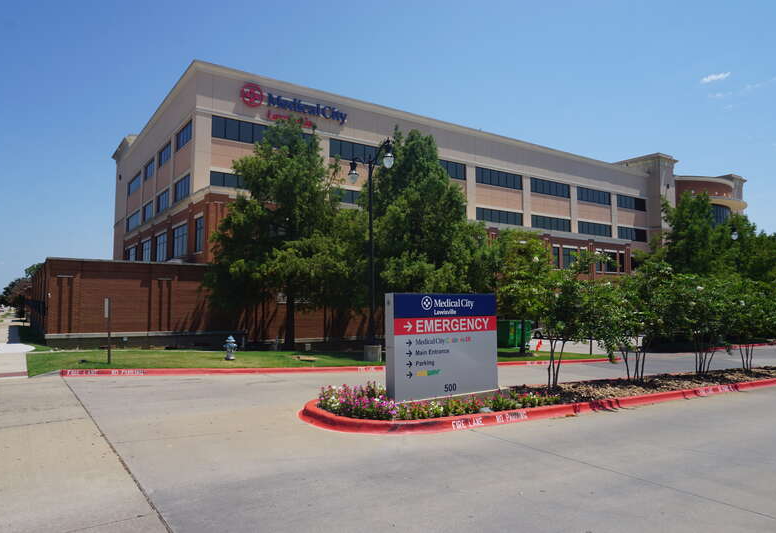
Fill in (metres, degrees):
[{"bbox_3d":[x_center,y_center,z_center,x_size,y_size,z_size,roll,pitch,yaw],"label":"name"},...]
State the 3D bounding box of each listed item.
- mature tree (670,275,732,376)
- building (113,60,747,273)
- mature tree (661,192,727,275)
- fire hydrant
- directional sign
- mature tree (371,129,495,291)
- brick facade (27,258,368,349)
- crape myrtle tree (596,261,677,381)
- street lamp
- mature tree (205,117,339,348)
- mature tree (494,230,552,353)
[{"bbox_3d":[8.929,1.626,15.218,1.750,2.798,1.750,3,-4,-35],"label":"mature tree"},{"bbox_3d":[12.243,-4.301,84.923,95.000,23.600,44.000,3,-4,-35],"label":"building"},{"bbox_3d":[19.976,0.130,34.858,4.800,10.038,4.800,3,-4,-35],"label":"mature tree"},{"bbox_3d":[-4.803,2.450,16.183,0.420,0.768,0.400,3,-4,-35],"label":"fire hydrant"},{"bbox_3d":[0.959,1.296,8.937,2.222,1.666,0.250,3,-4,-34],"label":"directional sign"},{"bbox_3d":[2.005,-1.377,25.202,5.500,10.475,5.500,0,-3,0],"label":"mature tree"},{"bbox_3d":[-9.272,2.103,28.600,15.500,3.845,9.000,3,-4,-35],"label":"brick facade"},{"bbox_3d":[5.884,1.289,12.705,2.100,2.871,2.100,3,-4,-35],"label":"crape myrtle tree"},{"bbox_3d":[-0.550,-0.664,17.527,0.420,7.000,2.500,3,-4,-35],"label":"street lamp"},{"bbox_3d":[-4.781,-1.523,23.000,5.400,10.090,5.400,3,-4,-35],"label":"mature tree"},{"bbox_3d":[6.074,1.105,24.219,2.750,5.514,2.750,0,-3,0],"label":"mature tree"}]

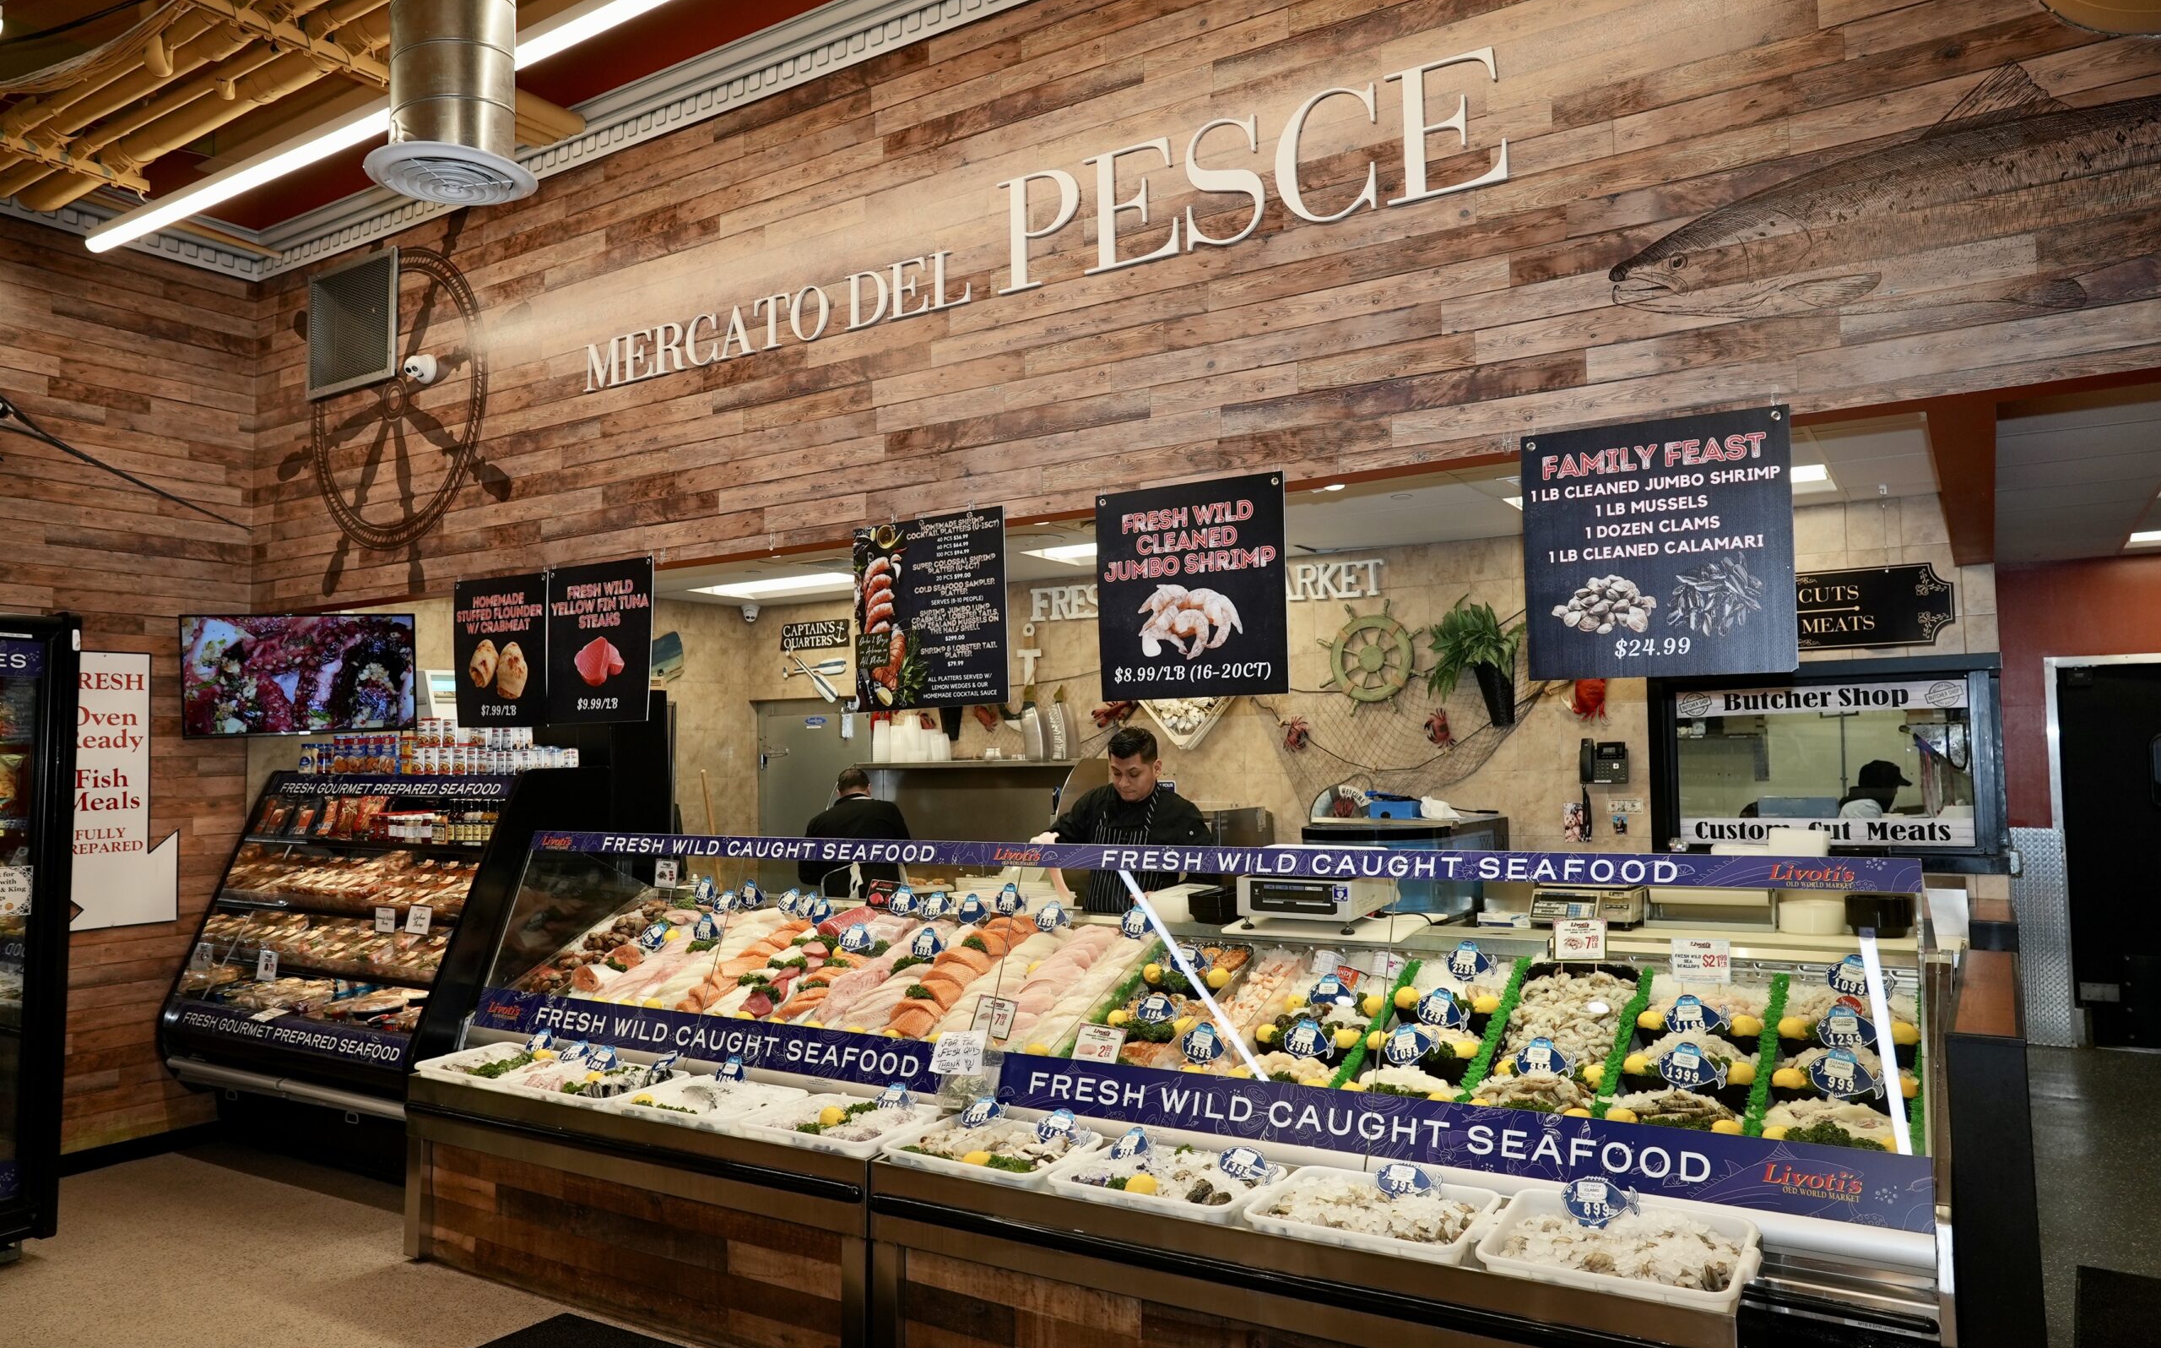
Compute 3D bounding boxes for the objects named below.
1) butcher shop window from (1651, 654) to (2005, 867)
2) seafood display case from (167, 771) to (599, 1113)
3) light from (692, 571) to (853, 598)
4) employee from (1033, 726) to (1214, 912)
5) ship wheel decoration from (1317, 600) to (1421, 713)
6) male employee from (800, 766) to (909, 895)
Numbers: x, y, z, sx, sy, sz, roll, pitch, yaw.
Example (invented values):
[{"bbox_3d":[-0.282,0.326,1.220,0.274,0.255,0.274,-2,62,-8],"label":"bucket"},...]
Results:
[{"bbox_3d":[3.005,0.369,5.870,1.280,0.824,0.140,-3,-5,33],"label":"butcher shop window"},{"bbox_3d":[-3.039,1.268,6.237,1.960,1.680,0.880,-3,-5,33],"label":"seafood display case"},{"bbox_3d":[-1.658,-0.529,8.316,1.220,0.080,0.600,-3,-5,33],"label":"light"},{"bbox_3d":[0.154,1.080,4.931,0.620,1.775,0.460,-3,-5,28],"label":"employee"},{"bbox_3d":[1.385,-0.087,6.971,0.550,0.550,0.060,-3,-5,33],"label":"ship wheel decoration"},{"bbox_3d":[-1.093,1.314,7.197,0.540,1.670,0.460,-1,-4,8],"label":"male employee"}]

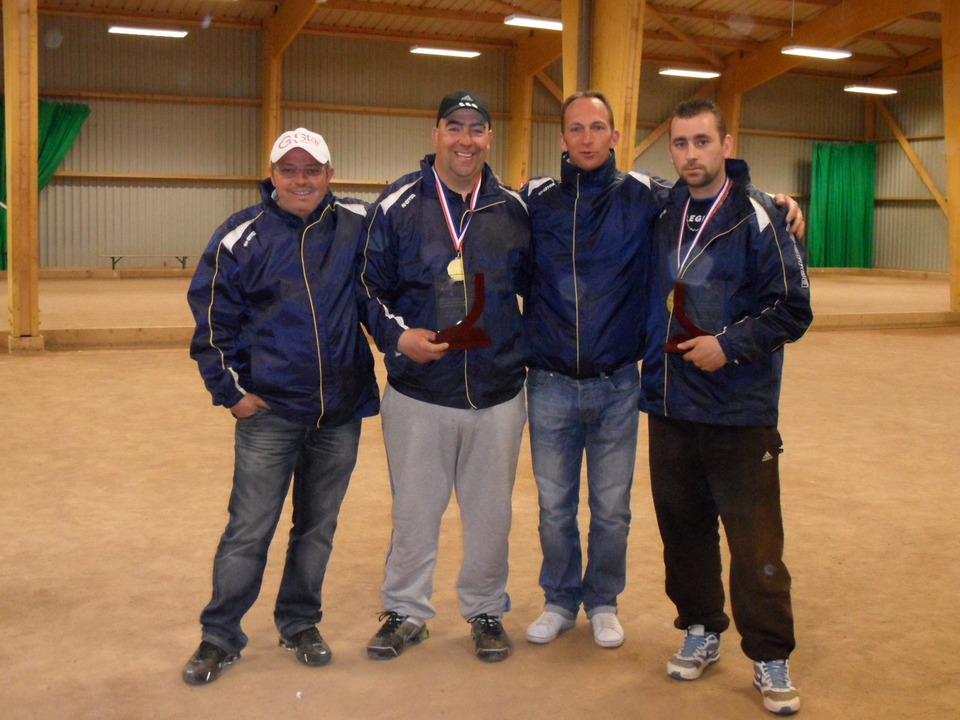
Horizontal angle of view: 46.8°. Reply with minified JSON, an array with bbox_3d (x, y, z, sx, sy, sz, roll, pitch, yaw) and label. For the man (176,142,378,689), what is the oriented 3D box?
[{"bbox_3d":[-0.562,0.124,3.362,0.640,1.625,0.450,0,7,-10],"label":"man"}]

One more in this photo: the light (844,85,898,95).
[{"bbox_3d":[9.352,-6.455,26.500,1.500,0.110,0.250,-1,8,-19],"label":"light"}]

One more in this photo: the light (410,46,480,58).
[{"bbox_3d":[-0.725,-6.459,23.300,1.500,0.110,0.250,-1,8,-19],"label":"light"}]

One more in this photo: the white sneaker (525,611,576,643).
[{"bbox_3d":[0.248,0.859,3.719,0.105,0.105,0.285,4,8,25],"label":"white sneaker"}]

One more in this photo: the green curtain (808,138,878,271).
[{"bbox_3d":[8.986,-3.855,27.500,1.700,3.150,0.220,0,7,-8],"label":"green curtain"}]

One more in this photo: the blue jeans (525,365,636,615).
[{"bbox_3d":[0.331,0.423,3.650,0.380,0.890,0.280,1,7,2],"label":"blue jeans"}]

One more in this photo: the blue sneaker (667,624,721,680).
[{"bbox_3d":[0.675,0.890,3.460,0.110,0.120,0.295,4,8,22],"label":"blue sneaker"}]

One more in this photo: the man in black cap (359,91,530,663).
[{"bbox_3d":[-0.091,0.053,3.473,0.600,1.755,0.430,1,7,-3],"label":"man in black cap"}]

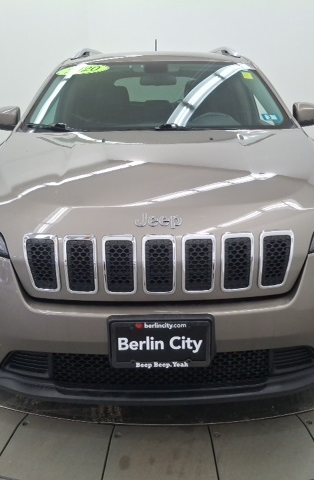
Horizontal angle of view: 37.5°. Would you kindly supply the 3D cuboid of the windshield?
[{"bbox_3d":[-0.008,-0.874,2.723,1.450,0.160,0.880,-1,45,0],"label":"windshield"}]

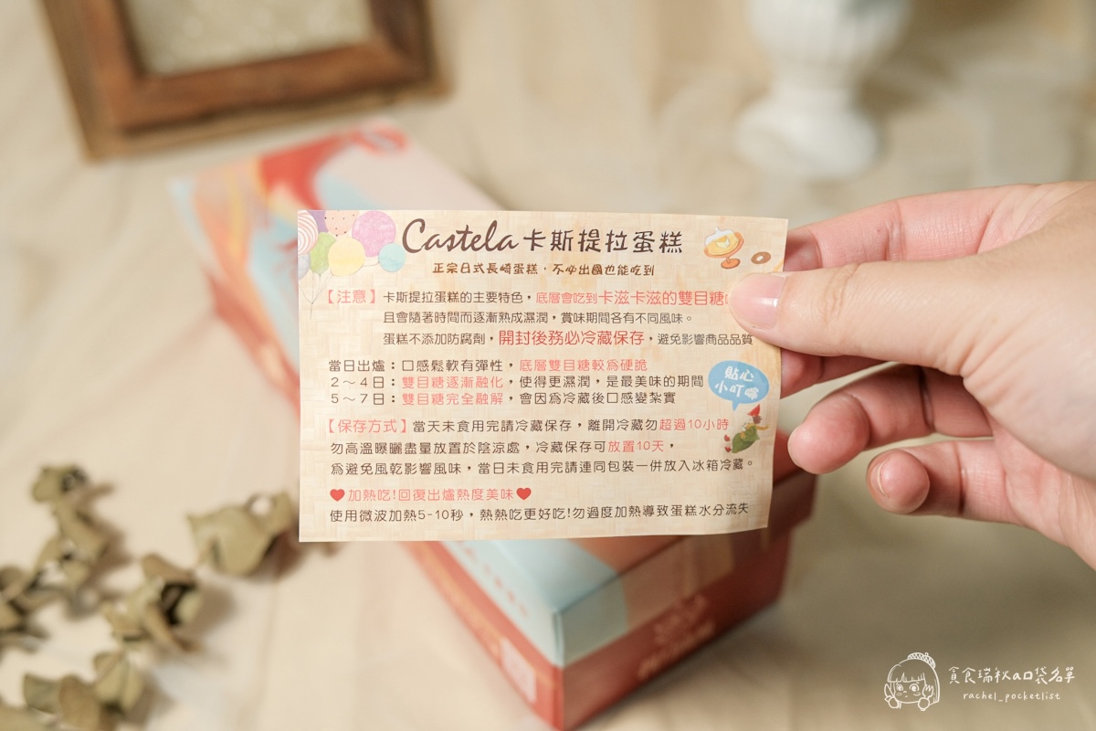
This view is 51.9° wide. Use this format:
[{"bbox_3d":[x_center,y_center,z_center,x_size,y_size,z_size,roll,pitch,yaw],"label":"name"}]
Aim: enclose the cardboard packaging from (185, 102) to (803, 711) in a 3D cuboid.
[{"bbox_3d":[-0.037,0.002,0.437,0.102,0.068,0.280,-24,45,-27],"label":"cardboard packaging"}]

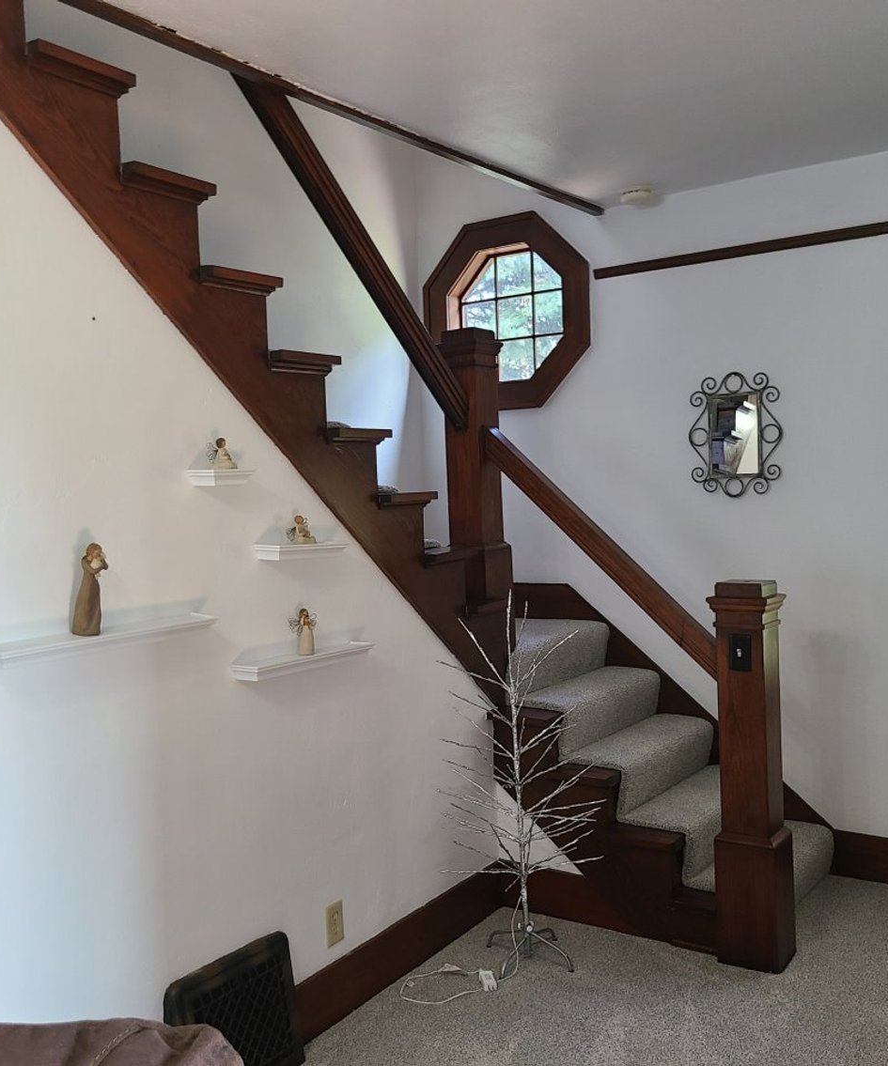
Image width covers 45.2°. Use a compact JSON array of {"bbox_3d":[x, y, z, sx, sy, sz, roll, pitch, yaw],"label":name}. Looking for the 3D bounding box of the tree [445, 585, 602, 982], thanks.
[{"bbox_3d":[0.251,0.770,3.381,0.500,1.177,0.500,-2,3,0],"label":"tree"}]

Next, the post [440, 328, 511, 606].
[{"bbox_3d":[0.113,-0.235,3.813,0.184,0.953,0.184,0,4,34],"label":"post"}]

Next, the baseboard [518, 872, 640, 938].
[{"bbox_3d":[0.436,1.249,3.668,0.522,0.176,0.022,0,4,34],"label":"baseboard"}]

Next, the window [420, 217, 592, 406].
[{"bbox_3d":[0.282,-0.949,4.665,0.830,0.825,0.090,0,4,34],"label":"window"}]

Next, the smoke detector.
[{"bbox_3d":[0.739,-1.292,4.105,0.135,0.045,0.135,-2,3,0],"label":"smoke detector"}]

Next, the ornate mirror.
[{"bbox_3d":[1.115,-0.377,4.101,0.366,0.476,0.030,0,4,34],"label":"ornate mirror"}]

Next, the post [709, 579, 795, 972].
[{"bbox_3d":[0.955,0.741,3.322,0.184,1.184,0.184,0,4,34],"label":"post"}]

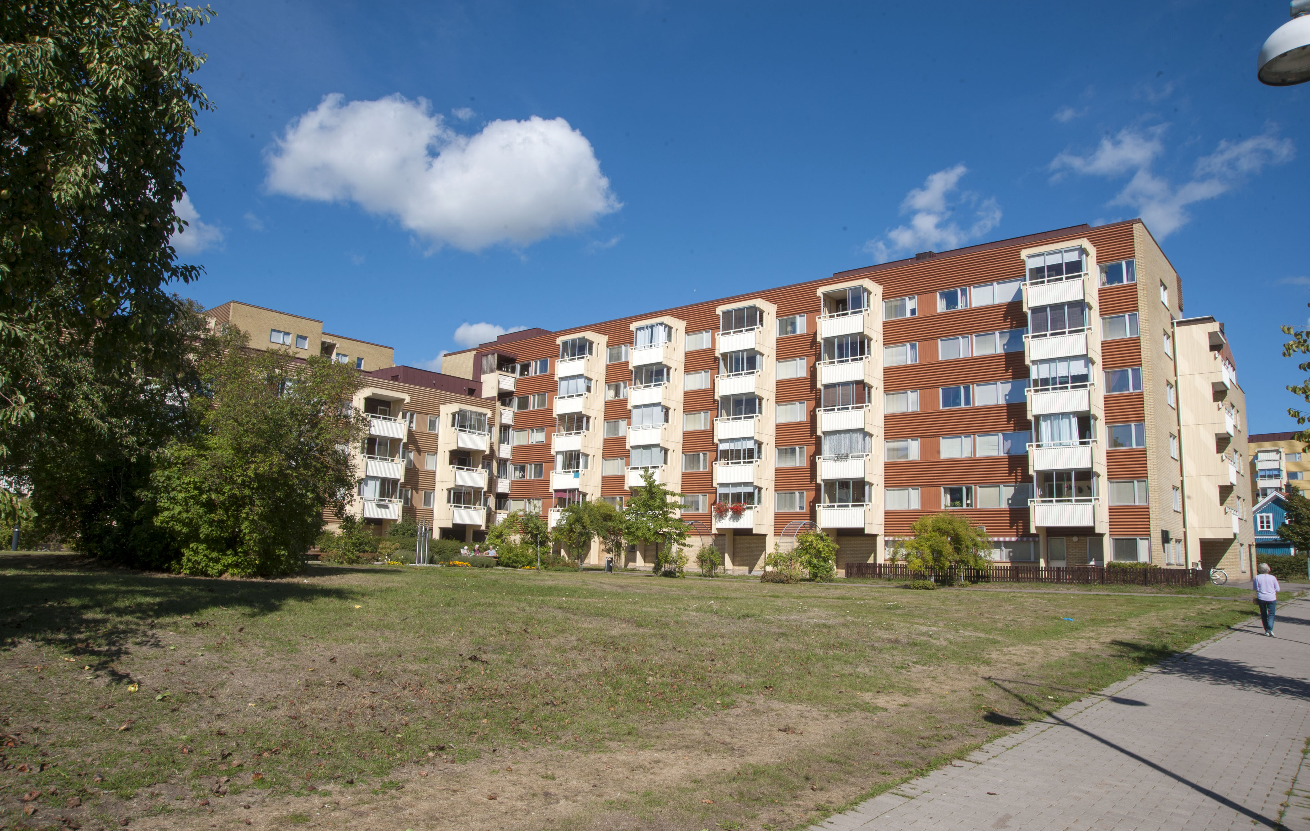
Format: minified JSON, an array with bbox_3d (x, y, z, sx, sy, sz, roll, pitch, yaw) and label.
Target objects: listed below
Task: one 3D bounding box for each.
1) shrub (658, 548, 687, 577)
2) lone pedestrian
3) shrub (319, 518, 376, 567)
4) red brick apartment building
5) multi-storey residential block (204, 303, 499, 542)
[{"bbox_3d":[0.937,7.933,47.000,1.500,1.600,1.400,-6,-12,39],"label":"shrub"},{"bbox_3d":[13.832,4.158,19.677,0.550,1.640,0.380,-5,-11,38],"label":"lone pedestrian"},{"bbox_3d":[-17.618,7.209,50.000,2.600,2.650,3.000,-6,-12,39],"label":"shrub"},{"bbox_3d":[7.509,2.134,64.207,57.000,18.100,17.800,-6,-12,39],"label":"red brick apartment building"},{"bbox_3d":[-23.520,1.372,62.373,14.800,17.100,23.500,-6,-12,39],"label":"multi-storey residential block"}]

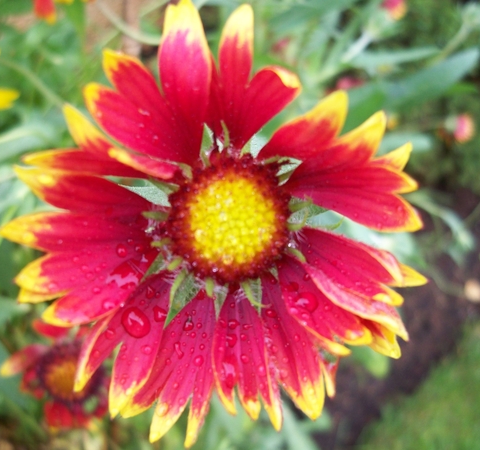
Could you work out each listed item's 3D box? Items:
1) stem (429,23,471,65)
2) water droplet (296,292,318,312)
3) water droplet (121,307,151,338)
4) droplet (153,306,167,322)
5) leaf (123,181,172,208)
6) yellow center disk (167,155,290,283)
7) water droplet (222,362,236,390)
[{"bbox_3d":[0.095,-0.082,0.290,0.003,0.027,0.003,47,16,12],"label":"stem"},{"bbox_3d":[0.014,0.016,0.135,0.005,0.002,0.004,0,84,0],"label":"water droplet"},{"bbox_3d":[-0.022,0.020,0.135,0.005,0.002,0.006,0,84,-3],"label":"water droplet"},{"bbox_3d":[-0.017,0.019,0.135,0.003,0.001,0.003,0,84,-3],"label":"droplet"},{"bbox_3d":[-0.020,-0.007,0.135,0.010,0.002,0.004,21,85,-9],"label":"leaf"},{"bbox_3d":[-0.002,-0.001,0.130,0.024,0.011,0.024,0,85,0],"label":"yellow center disk"},{"bbox_3d":[-0.002,0.032,0.135,0.003,0.002,0.005,0,84,0],"label":"water droplet"}]

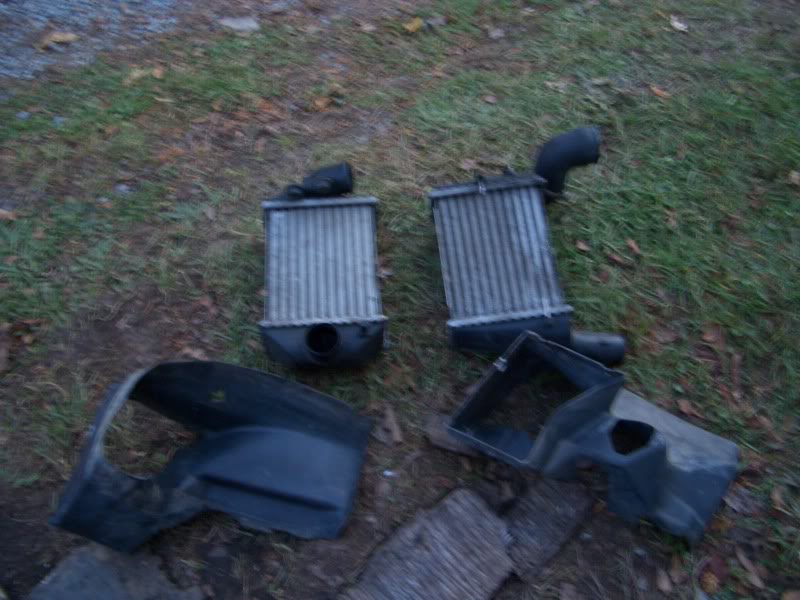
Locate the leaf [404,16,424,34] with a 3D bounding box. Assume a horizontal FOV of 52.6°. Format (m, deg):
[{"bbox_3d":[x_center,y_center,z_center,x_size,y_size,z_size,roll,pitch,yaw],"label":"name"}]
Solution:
[{"bbox_3d":[0.030,-0.610,1.798,0.055,0.015,0.037,-40,67,-19],"label":"leaf"}]

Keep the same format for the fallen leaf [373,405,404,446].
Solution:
[{"bbox_3d":[-0.021,0.206,1.325,0.040,0.020,0.070,-18,61,-9],"label":"fallen leaf"}]

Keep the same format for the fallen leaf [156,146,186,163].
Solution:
[{"bbox_3d":[-0.447,-0.283,1.581,0.058,0.012,0.024,-25,64,-13],"label":"fallen leaf"}]

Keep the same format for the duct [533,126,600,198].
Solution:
[{"bbox_3d":[0.319,-0.265,1.549,0.105,0.070,0.105,-11,60,-5],"label":"duct"}]

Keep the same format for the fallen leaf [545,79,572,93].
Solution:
[{"bbox_3d":[0.331,-0.451,1.701,0.053,0.012,0.033,8,61,6],"label":"fallen leaf"}]

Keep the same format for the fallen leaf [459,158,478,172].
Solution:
[{"bbox_3d":[0.135,-0.266,1.599,0.037,0.012,0.031,-3,60,0],"label":"fallen leaf"}]

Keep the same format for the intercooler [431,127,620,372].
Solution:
[{"bbox_3d":[0.219,-0.108,1.449,0.306,0.085,0.449,-5,62,-3],"label":"intercooler"}]

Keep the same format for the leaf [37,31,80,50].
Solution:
[{"bbox_3d":[-0.728,-0.549,1.726,0.082,0.012,0.030,-23,64,-12],"label":"leaf"}]

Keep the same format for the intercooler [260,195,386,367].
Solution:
[{"bbox_3d":[-0.134,-0.043,1.418,0.213,0.078,0.336,-3,62,-2],"label":"intercooler"}]

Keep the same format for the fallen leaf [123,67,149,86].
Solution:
[{"bbox_3d":[-0.549,-0.463,1.679,0.060,0.012,0.024,-40,69,-19],"label":"fallen leaf"}]

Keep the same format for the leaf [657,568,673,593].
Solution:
[{"bbox_3d":[0.393,0.416,1.200,0.017,0.010,0.033,-12,60,-5],"label":"leaf"}]

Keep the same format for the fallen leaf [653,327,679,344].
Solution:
[{"bbox_3d":[0.460,0.061,1.401,0.043,0.015,0.032,4,60,4],"label":"fallen leaf"}]

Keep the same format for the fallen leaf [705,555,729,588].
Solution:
[{"bbox_3d":[0.469,0.404,1.203,0.032,0.015,0.050,19,62,12],"label":"fallen leaf"}]

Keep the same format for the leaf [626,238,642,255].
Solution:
[{"bbox_3d":[0.434,-0.099,1.497,0.012,0.010,0.036,-27,63,-13],"label":"leaf"}]

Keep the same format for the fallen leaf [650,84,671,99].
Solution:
[{"bbox_3d":[0.535,-0.428,1.660,0.047,0.012,0.018,32,66,16],"label":"fallen leaf"}]

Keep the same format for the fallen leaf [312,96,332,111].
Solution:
[{"bbox_3d":[-0.158,-0.399,1.644,0.041,0.012,0.028,0,61,0],"label":"fallen leaf"}]

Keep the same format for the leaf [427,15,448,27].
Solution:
[{"bbox_3d":[0.081,-0.607,1.757,0.048,0.012,0.028,0,61,0],"label":"leaf"}]

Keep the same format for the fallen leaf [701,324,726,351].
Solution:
[{"bbox_3d":[0.541,0.065,1.397,0.032,0.015,0.042,27,64,16],"label":"fallen leaf"}]

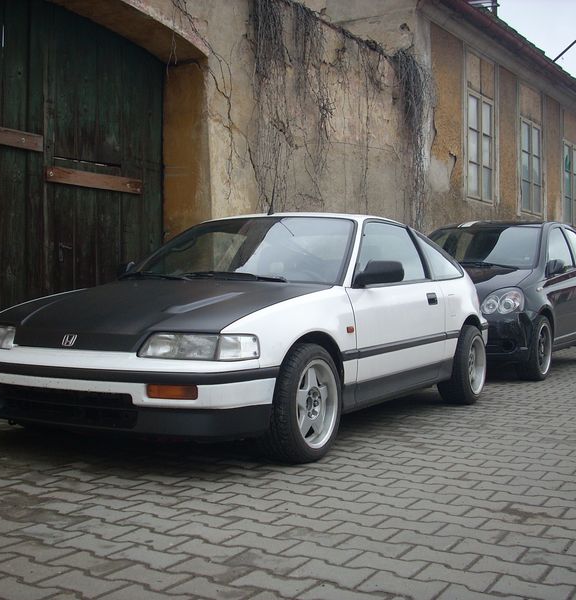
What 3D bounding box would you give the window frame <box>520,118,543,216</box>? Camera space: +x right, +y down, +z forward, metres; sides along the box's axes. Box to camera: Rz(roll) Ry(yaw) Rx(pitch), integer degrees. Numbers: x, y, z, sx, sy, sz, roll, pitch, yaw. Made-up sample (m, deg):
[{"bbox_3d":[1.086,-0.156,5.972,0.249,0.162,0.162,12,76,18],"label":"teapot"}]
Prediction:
[{"bbox_3d":[4.228,-2.280,14.853,0.120,1.628,1.036,0,-1,35],"label":"window frame"}]

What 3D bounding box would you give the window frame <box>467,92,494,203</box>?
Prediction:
[{"bbox_3d":[2.950,-2.320,13.044,0.120,1.628,1.036,0,-1,35],"label":"window frame"}]

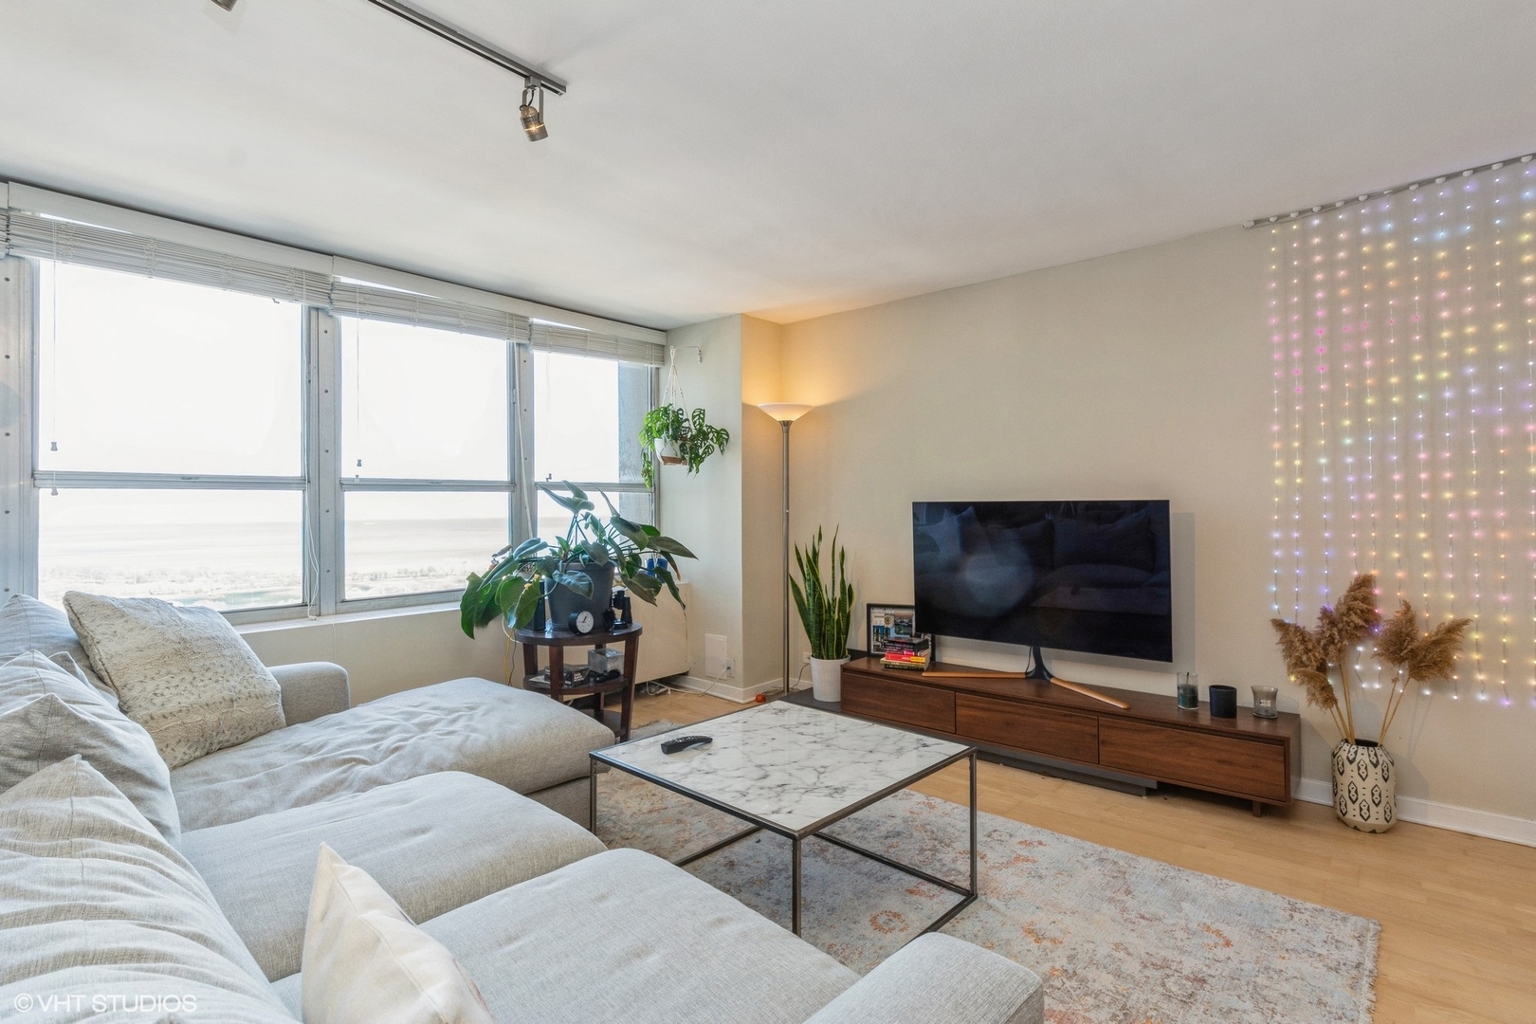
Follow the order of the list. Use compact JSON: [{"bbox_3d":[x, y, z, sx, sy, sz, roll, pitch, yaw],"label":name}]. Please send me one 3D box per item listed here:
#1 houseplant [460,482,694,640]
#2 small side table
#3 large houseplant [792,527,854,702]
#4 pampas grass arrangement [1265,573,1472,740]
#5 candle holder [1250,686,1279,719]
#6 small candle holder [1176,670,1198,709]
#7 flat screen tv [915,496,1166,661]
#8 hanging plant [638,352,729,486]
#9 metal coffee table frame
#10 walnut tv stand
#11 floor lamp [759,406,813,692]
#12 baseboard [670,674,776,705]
[{"bbox_3d":[-0.912,0.229,3.049,1.059,0.743,0.800,0,0,0],"label":"houseplant"},{"bbox_3d":[-0.967,0.913,3.290,0.630,0.610,0.610,-1,1,-39],"label":"small side table"},{"bbox_3d":[0.326,0.600,3.821,0.380,1.014,0.340,0,0,0],"label":"large houseplant"},{"bbox_3d":[2.300,0.560,2.465,0.590,0.660,0.360,0,1,39],"label":"pampas grass arrangement"},{"bbox_3d":[2.095,0.803,2.698,0.092,0.114,0.092,0,0,36],"label":"candle holder"},{"bbox_3d":[1.810,0.770,2.765,0.079,0.150,0.079,0,1,39],"label":"small candle holder"},{"bbox_3d":[1.317,0.307,3.214,1.225,0.715,0.060,0,0,36],"label":"flat screen tv"},{"bbox_3d":[-0.530,-0.580,4.013,0.530,0.843,0.430,0,0,36],"label":"hanging plant"},{"bbox_3d":[0.055,0.980,2.000,0.845,0.470,0.845,0,1,44],"label":"metal coffee table frame"},{"bbox_3d":[1.309,1.033,3.155,2.000,0.345,0.380,0,0,36],"label":"walnut tv stand"},{"bbox_3d":[0.116,0.270,4.000,0.353,1.880,0.353,0,0,0],"label":"floor lamp"},{"bbox_3d":[-0.322,1.166,4.360,0.710,0.095,0.318,0,1,39],"label":"baseboard"}]

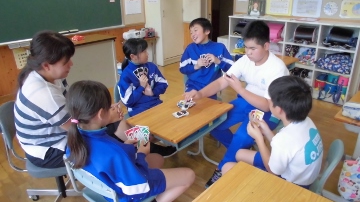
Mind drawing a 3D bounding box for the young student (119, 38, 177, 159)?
[{"bbox_3d":[-0.220,0.005,2.260,0.630,1.040,0.460,13,27,32],"label":"young student"}]

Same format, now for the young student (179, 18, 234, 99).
[{"bbox_3d":[0.234,-0.194,2.583,0.480,1.125,0.660,3,23,11],"label":"young student"}]

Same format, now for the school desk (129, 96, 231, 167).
[{"bbox_3d":[0.029,0.351,2.019,0.450,0.577,0.650,17,29,37],"label":"school desk"}]

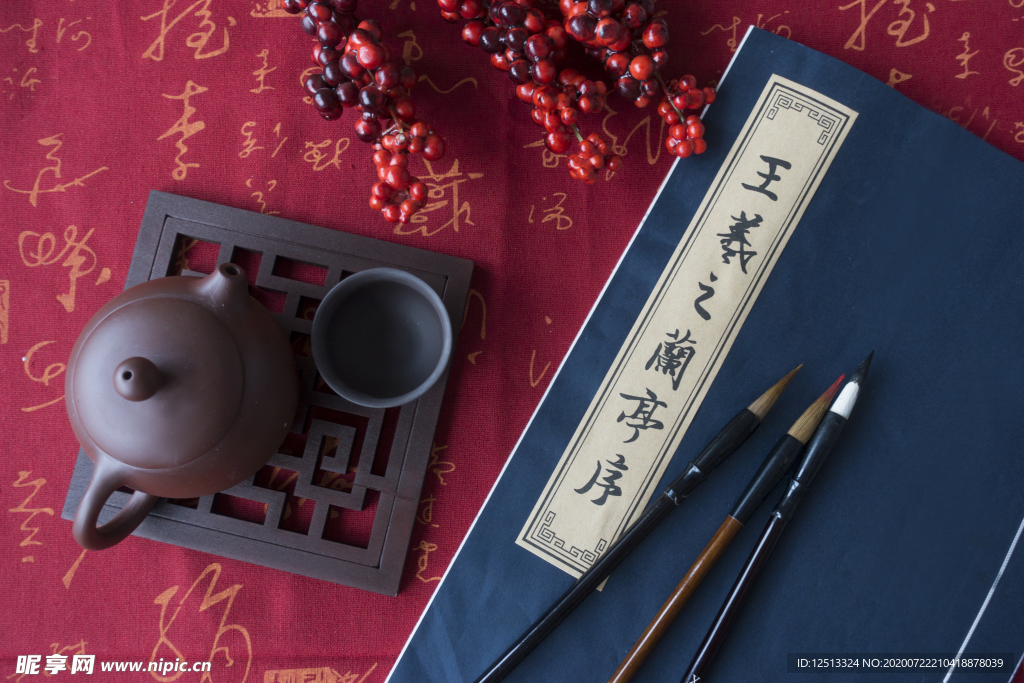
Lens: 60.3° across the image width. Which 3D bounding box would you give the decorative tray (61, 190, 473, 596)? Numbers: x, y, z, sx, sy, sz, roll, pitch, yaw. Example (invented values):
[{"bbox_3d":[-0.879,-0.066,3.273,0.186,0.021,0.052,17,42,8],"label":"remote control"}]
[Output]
[{"bbox_3d":[-0.098,0.019,0.364,0.138,0.011,0.138,13,84,2],"label":"decorative tray"}]

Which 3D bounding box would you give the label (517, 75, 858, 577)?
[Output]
[{"bbox_3d":[0.073,-0.007,0.361,0.039,0.001,0.224,29,85,6],"label":"label"}]

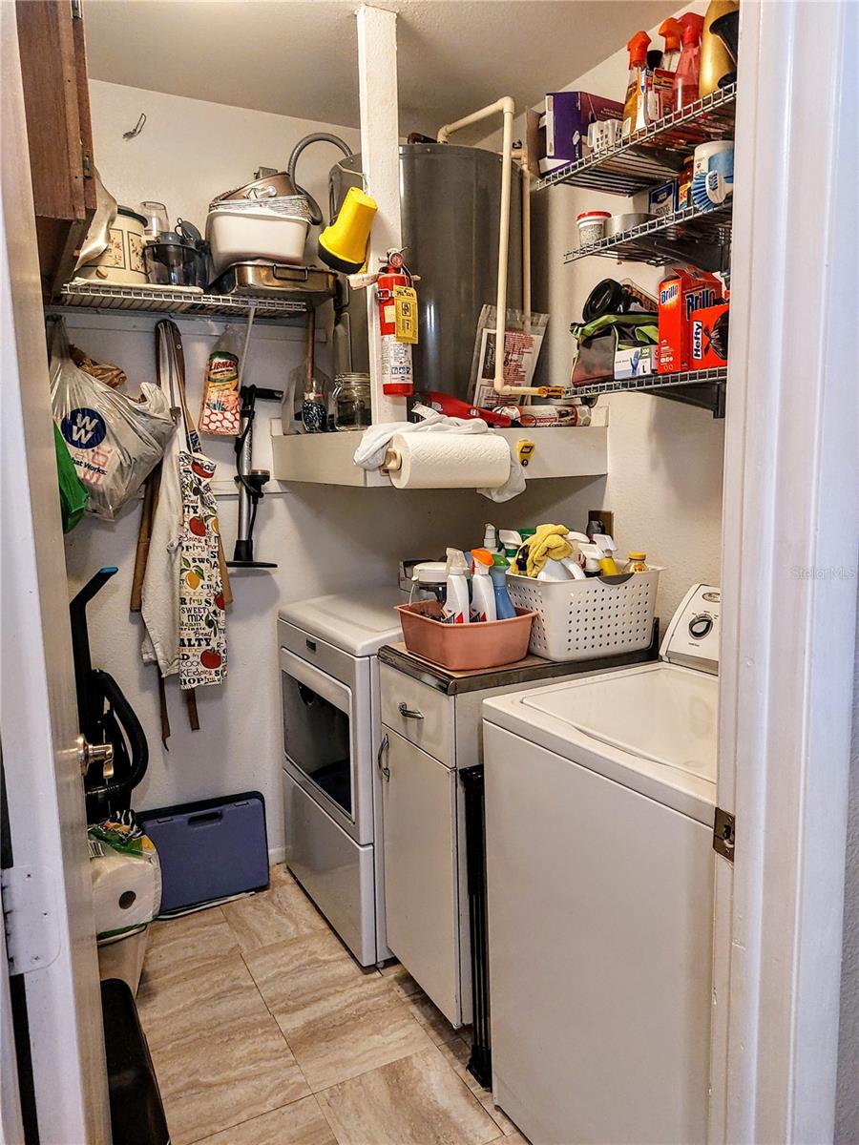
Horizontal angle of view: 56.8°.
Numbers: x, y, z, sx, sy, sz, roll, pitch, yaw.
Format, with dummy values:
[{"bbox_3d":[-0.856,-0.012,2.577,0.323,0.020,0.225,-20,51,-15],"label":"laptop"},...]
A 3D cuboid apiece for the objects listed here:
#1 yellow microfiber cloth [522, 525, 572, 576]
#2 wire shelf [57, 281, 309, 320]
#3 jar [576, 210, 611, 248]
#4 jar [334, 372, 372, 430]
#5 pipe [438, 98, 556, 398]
[{"bbox_3d":[0.288,-0.055,1.938,0.125,0.130,0.115,-6,9,-29],"label":"yellow microfiber cloth"},{"bbox_3d":[-0.713,-0.760,2.283,0.645,0.035,0.325,-5,9,-28],"label":"wire shelf"},{"bbox_3d":[0.407,-0.844,1.983,0.087,0.100,0.087,-1,8,0],"label":"jar"},{"bbox_3d":[-0.202,-0.482,2.230,0.115,0.160,0.115,-1,8,0],"label":"jar"},{"bbox_3d":[0.186,-0.886,2.229,0.255,0.760,0.220,-5,9,-28],"label":"pipe"}]

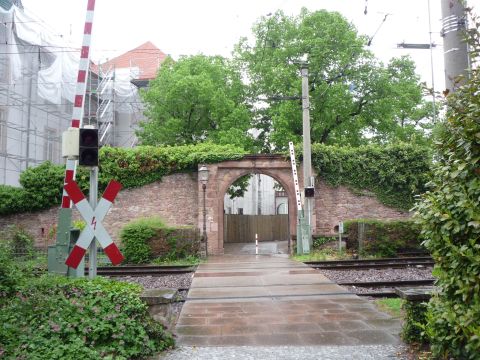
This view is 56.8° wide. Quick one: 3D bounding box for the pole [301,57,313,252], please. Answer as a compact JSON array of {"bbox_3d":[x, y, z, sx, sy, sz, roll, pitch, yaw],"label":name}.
[{"bbox_3d":[2.241,-0.781,15.135,0.270,6.596,0.270,-1,-4,0],"label":"pole"}]

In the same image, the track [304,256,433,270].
[{"bbox_3d":[3.578,2.362,12.346,3.700,0.170,1.250,-1,-4,-2],"label":"track"}]

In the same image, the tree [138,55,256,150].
[{"bbox_3d":[-2.141,-1.715,22.846,5.700,9.716,5.500,-1,-4,0],"label":"tree"}]

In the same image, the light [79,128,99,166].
[{"bbox_3d":[-2.051,-0.439,6.080,0.260,0.510,0.250,-1,-4,-7],"label":"light"}]

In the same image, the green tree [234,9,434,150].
[{"bbox_3d":[4.579,-2.928,22.422,9.300,11.834,8.500,-1,-4,0],"label":"green tree"}]

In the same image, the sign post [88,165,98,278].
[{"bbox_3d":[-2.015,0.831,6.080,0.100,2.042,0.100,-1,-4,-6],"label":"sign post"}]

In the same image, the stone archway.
[{"bbox_3d":[0.460,0.862,15.673,3.750,3.459,0.900,-1,-4,-2],"label":"stone archway"}]

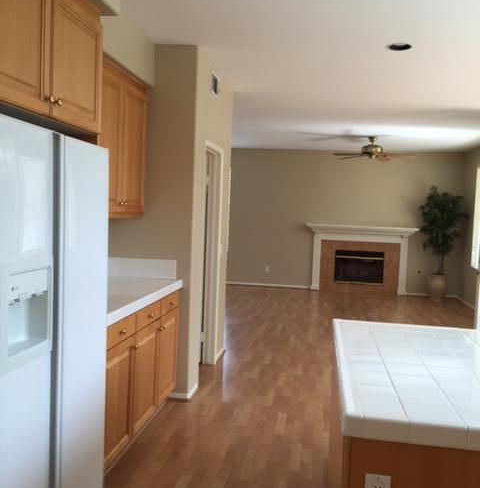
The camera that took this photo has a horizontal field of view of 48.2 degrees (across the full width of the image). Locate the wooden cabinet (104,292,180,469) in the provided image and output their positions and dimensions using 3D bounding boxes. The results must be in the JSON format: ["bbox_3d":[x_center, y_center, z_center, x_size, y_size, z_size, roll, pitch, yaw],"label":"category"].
[{"bbox_3d":[-0.898,0.818,3.537,0.610,0.850,1.420,3,4,9],"label":"wooden cabinet"}]

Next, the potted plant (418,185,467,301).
[{"bbox_3d":[3.642,-0.015,9.760,0.870,2.080,0.820,3,4,9],"label":"potted plant"}]

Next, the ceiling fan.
[{"bbox_3d":[2.082,-1.501,8.366,1.300,0.360,1.300,3,4,9],"label":"ceiling fan"}]

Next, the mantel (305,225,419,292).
[{"bbox_3d":[2.301,0.303,10.285,2.086,1.282,0.260,3,4,9],"label":"mantel"}]

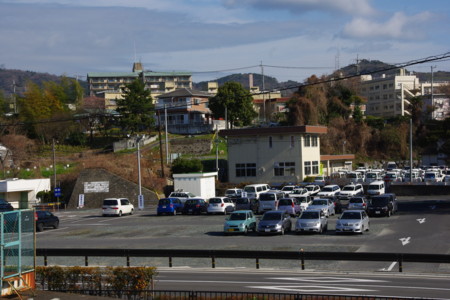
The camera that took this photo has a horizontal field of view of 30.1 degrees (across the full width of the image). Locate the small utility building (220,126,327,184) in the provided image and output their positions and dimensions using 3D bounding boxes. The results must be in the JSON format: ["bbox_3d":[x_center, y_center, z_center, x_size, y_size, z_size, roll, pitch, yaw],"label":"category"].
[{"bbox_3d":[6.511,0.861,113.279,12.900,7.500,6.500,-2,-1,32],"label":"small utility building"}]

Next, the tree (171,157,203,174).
[{"bbox_3d":[-4.843,2.236,107.000,3.900,2.810,3.300,-2,-1,0],"label":"tree"}]

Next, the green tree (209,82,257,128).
[{"bbox_3d":[1.509,-8.759,163.000,9.000,8.760,8.400,-2,-1,0],"label":"green tree"}]

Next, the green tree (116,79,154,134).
[{"bbox_3d":[-15.951,-7.796,150.081,6.200,9.800,6.200,-2,-1,0],"label":"green tree"}]

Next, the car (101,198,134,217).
[{"bbox_3d":[-10.679,5.722,84.219,1.695,1.770,4.630,-2,-1,12],"label":"car"}]

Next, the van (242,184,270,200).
[{"bbox_3d":[3.839,5.206,99.521,1.690,1.970,4.650,-2,-1,20],"label":"van"}]

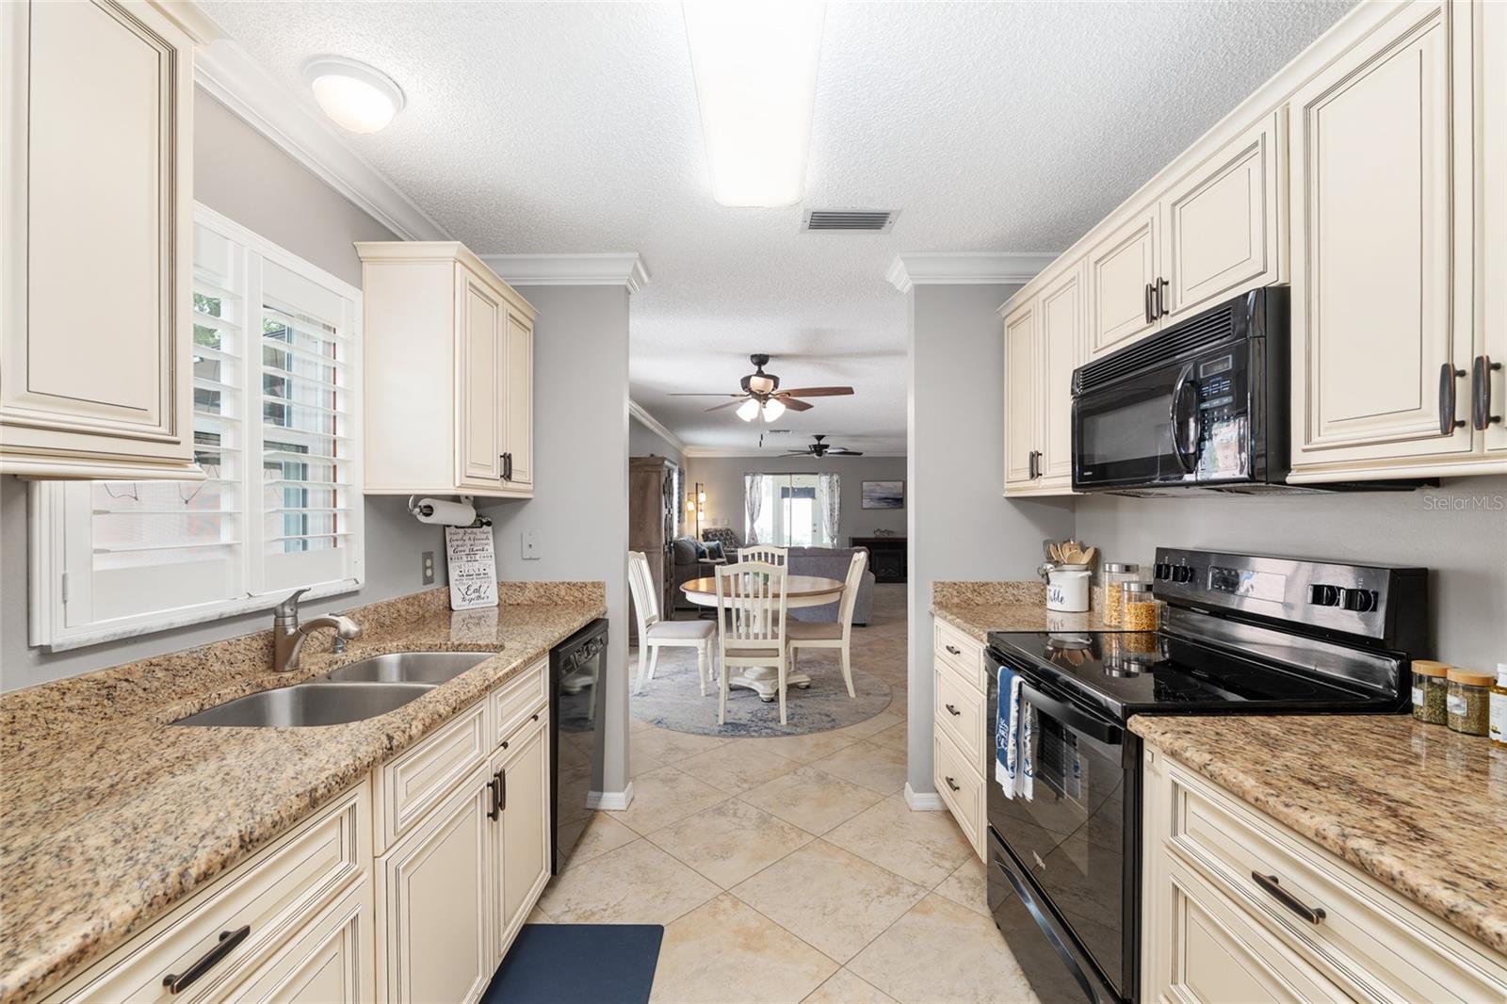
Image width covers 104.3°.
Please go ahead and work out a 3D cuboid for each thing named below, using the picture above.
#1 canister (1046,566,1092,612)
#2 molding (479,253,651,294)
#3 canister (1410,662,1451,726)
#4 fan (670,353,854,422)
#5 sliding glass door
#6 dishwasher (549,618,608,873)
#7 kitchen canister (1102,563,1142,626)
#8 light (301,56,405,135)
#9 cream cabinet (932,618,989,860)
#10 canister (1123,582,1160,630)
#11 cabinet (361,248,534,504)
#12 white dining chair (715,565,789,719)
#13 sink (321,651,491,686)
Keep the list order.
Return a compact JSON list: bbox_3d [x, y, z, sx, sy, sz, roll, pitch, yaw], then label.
[{"bbox_3d":[1.333,0.369,2.468,0.166,0.175,0.166,0,-1,-11],"label":"canister"},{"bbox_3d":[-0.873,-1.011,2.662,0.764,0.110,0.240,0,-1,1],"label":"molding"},{"bbox_3d":[1.376,0.384,1.169,0.060,0.113,0.060,0,-1,0],"label":"canister"},{"bbox_3d":[0.055,-0.807,4.200,1.300,0.480,1.300,0,-1,1],"label":"fan"},{"bbox_3d":[0.720,0.480,11.050,1.800,2.060,0.140,0,-1,1],"label":"sliding glass door"},{"bbox_3d":[-0.944,0.918,2.290,0.610,0.810,0.610,0,-1,1],"label":"dishwasher"},{"bbox_3d":[1.362,0.345,2.165,0.120,0.225,0.120,0,-1,1],"label":"kitchen canister"},{"bbox_3d":[-1.037,-1.030,1.528,0.226,0.100,0.226,0,-1,1],"label":"light"},{"bbox_3d":[1.106,0.921,2.263,0.630,0.855,0.610,0,-1,1],"label":"cream cabinet"},{"bbox_3d":[1.369,0.376,2.075,0.120,0.160,0.120,0,-1,1],"label":"canister"},{"bbox_3d":[-1.112,-0.429,2.263,0.333,0.808,0.707,0,-1,1],"label":"cabinet"},{"bbox_3d":[0.000,0.886,3.900,0.470,1.020,0.580,0,-1,3],"label":"white dining chair"},{"bbox_3d":[-0.947,0.572,1.699,0.405,0.200,0.345,0,-1,1],"label":"sink"}]

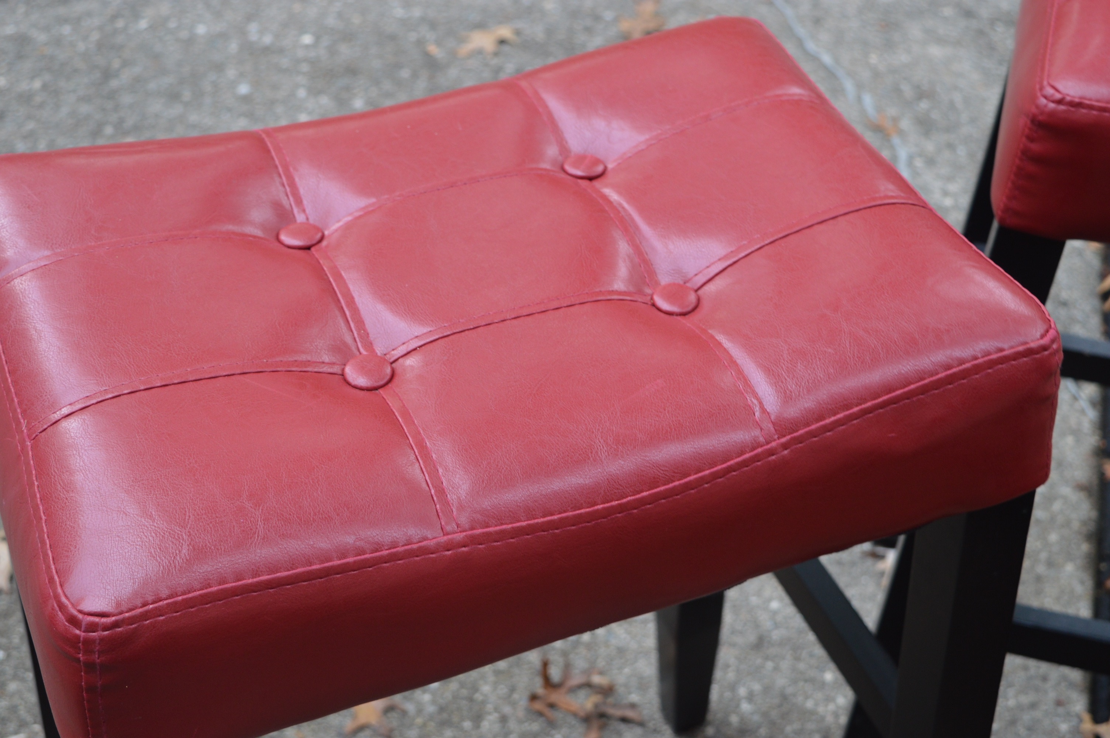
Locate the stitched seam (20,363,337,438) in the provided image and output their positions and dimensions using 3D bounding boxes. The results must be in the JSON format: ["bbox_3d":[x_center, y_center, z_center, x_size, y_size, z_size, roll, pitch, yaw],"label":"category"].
[{"bbox_3d":[-0.152,0.009,0.730,0.133,0.024,0.008,-15,46,-18],"label":"stitched seam"}]

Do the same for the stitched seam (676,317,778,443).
[{"bbox_3d":[0.082,0.002,0.822,0.009,0.013,0.086,-15,42,-16],"label":"stitched seam"}]

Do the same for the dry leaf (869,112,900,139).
[{"bbox_3d":[0.379,-0.283,2.015,0.037,0.014,0.045,-15,46,-18],"label":"dry leaf"}]

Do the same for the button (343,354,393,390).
[{"bbox_3d":[-0.081,0.001,0.762,0.022,0.008,0.022,2,43,-2],"label":"button"}]

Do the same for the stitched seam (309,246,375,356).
[{"bbox_3d":[-0.104,-0.037,0.868,0.009,0.009,0.089,-15,42,-16],"label":"stitched seam"}]

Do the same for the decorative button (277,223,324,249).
[{"bbox_3d":[-0.132,-0.069,0.909,0.024,0.006,0.024,0,40,0],"label":"decorative button"}]

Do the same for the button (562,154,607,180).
[{"bbox_3d":[0.016,-0.110,0.955,0.024,0.006,0.024,0,40,0],"label":"button"}]

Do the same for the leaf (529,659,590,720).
[{"bbox_3d":[0.004,0.264,1.443,0.048,0.018,0.046,-1,40,0],"label":"leaf"}]

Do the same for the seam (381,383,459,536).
[{"bbox_3d":[-0.056,0.034,0.718,0.007,0.019,0.077,-15,46,-18],"label":"seam"}]

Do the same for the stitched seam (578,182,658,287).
[{"bbox_3d":[0.031,-0.067,0.840,0.007,0.012,0.081,-15,46,-18],"label":"stitched seam"}]

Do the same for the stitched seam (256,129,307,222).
[{"bbox_3d":[-0.135,-0.096,0.851,0.007,0.019,0.073,-15,46,-18],"label":"stitched seam"}]

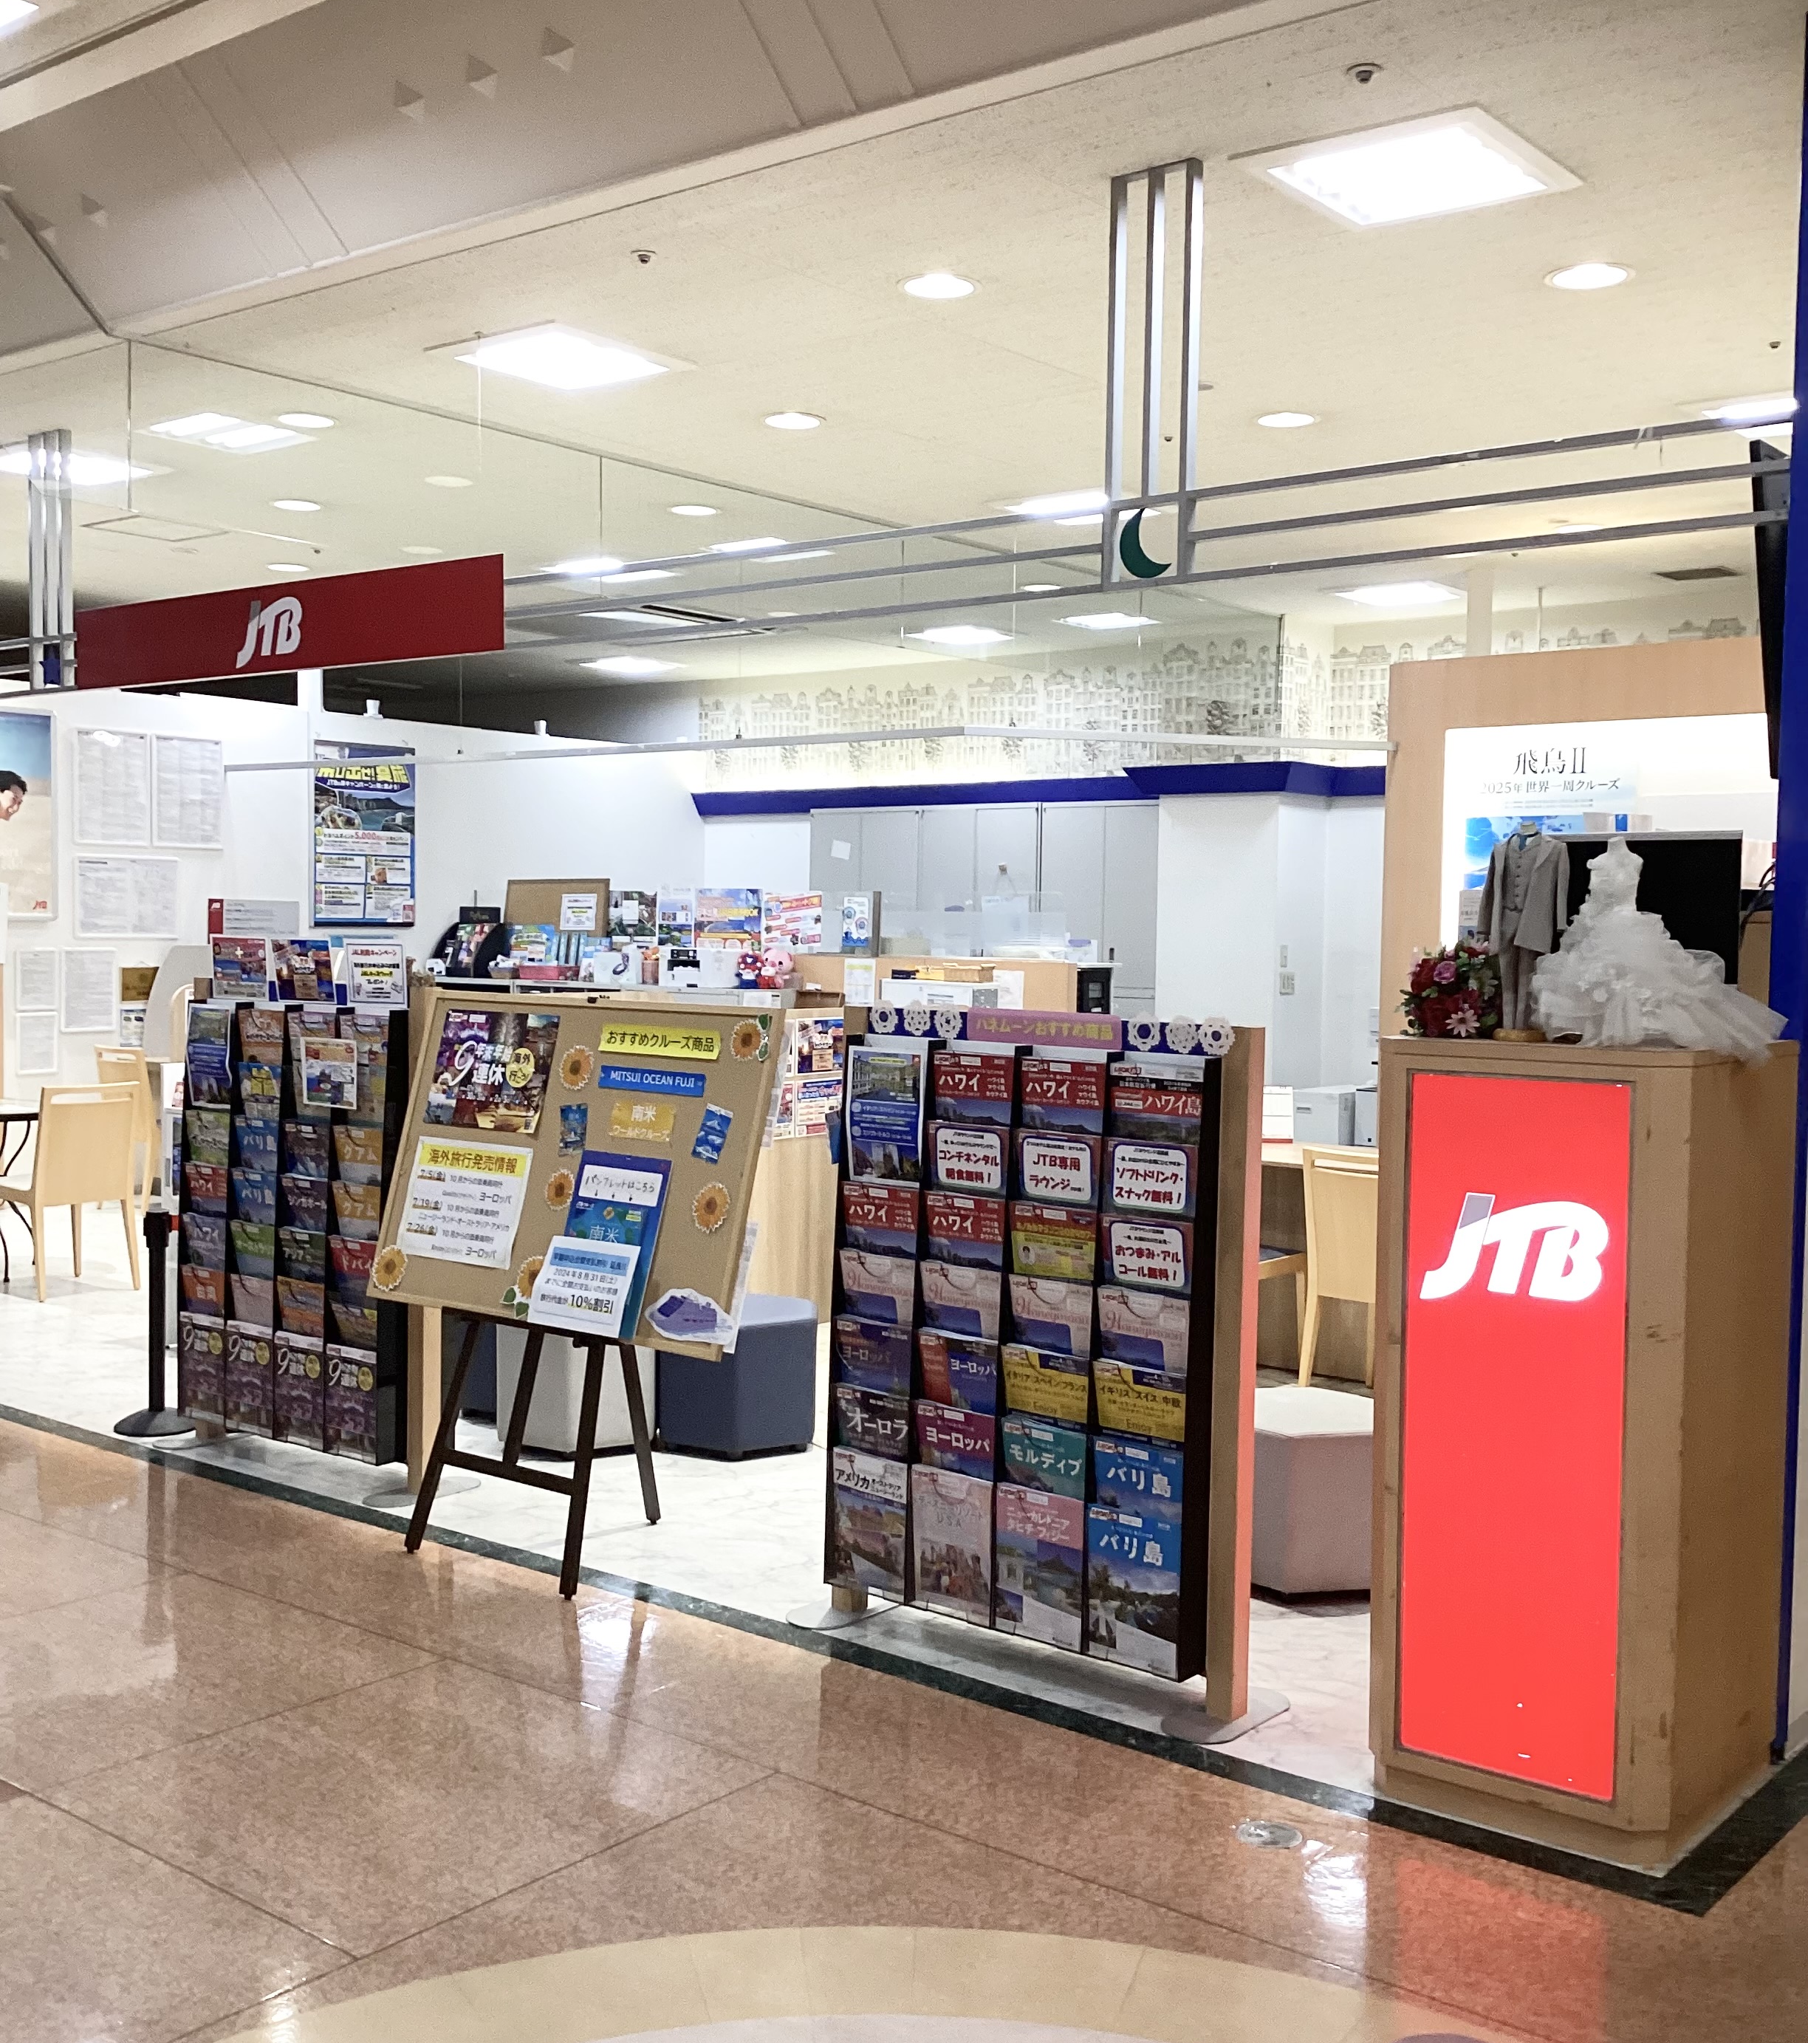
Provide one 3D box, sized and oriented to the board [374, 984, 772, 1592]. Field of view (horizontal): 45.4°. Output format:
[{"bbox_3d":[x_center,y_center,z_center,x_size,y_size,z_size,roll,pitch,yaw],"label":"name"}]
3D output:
[{"bbox_3d":[-0.793,0.615,5.261,1.228,1.345,0.600,3,4,38],"label":"board"}]

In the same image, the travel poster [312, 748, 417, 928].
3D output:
[{"bbox_3d":[-3.204,-1.101,12.846,0.026,1.045,0.735,3,4,38],"label":"travel poster"}]

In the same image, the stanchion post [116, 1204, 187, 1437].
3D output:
[{"bbox_3d":[-2.227,0.879,6.437,0.254,0.662,0.254,3,4,38],"label":"stanchion post"}]

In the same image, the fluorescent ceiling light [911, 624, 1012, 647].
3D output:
[{"bbox_3d":[0.333,-2.281,12.701,0.528,0.052,0.528,3,4,38],"label":"fluorescent ceiling light"}]

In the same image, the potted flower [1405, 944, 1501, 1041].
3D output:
[{"bbox_3d":[0.996,-0.055,3.922,0.176,0.171,0.171,3,4,38],"label":"potted flower"}]

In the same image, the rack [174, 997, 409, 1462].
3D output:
[{"bbox_3d":[-1.697,0.554,5.934,0.906,1.206,0.124,3,4,38],"label":"rack"}]

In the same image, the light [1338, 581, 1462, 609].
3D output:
[{"bbox_3d":[2.489,-2.159,10.824,0.528,0.052,0.528,3,4,38],"label":"light"}]

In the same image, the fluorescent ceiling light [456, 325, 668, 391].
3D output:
[{"bbox_3d":[-1.022,-2.001,6.470,0.528,0.052,0.528,3,4,38],"label":"fluorescent ceiling light"}]

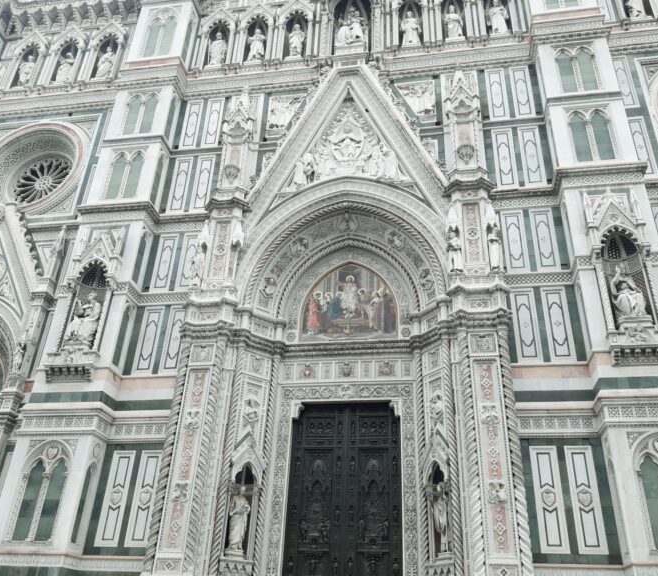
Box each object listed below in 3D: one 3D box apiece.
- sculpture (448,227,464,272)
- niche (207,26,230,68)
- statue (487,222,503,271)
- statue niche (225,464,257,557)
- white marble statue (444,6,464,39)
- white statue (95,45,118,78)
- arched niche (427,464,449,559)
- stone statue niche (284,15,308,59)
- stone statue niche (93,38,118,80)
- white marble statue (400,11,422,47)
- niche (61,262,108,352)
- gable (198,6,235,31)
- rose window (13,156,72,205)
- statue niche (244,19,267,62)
[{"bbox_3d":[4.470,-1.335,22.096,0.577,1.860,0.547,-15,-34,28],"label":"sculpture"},{"bbox_3d":[-5.486,-12.037,31.488,1.124,3.133,0.846,-3,-30,10],"label":"niche"},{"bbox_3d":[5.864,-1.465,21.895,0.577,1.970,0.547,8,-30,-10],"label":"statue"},{"bbox_3d":[-2.999,7.264,20.581,0.880,2.900,0.650,21,-34,-29],"label":"statue niche"},{"bbox_3d":[5.946,-12.664,29.544,0.880,2.350,0.650,-3,-30,10],"label":"white marble statue"},{"bbox_3d":[-11.583,-11.820,32.520,0.880,2.350,0.650,-3,-30,10],"label":"white statue"},{"bbox_3d":[3.681,6.957,19.497,0.650,2.900,0.880,21,-34,-29],"label":"arched niche"},{"bbox_3d":[-1.583,-12.376,30.755,1.200,3.150,0.800,-3,-30,10],"label":"stone statue niche"},{"bbox_3d":[-11.510,-11.884,32.432,1.200,3.150,0.800,-3,-30,10],"label":"stone statue niche"},{"bbox_3d":[3.899,-12.316,29.670,0.965,2.457,0.696,-3,-30,10],"label":"white marble statue"},{"bbox_3d":[-9.084,0.659,23.481,1.393,3.730,1.144,-3,-30,10],"label":"niche"},{"bbox_3d":[-5.567,-13.699,31.900,1.850,1.500,0.400,-3,-30,10],"label":"gable"},{"bbox_3d":[-13.843,-5.055,30.322,3.100,3.100,0.400,-3,-30,10],"label":"rose window"},{"bbox_3d":[-3.533,-12.280,31.085,1.200,3.150,0.800,-3,-30,10],"label":"statue niche"}]

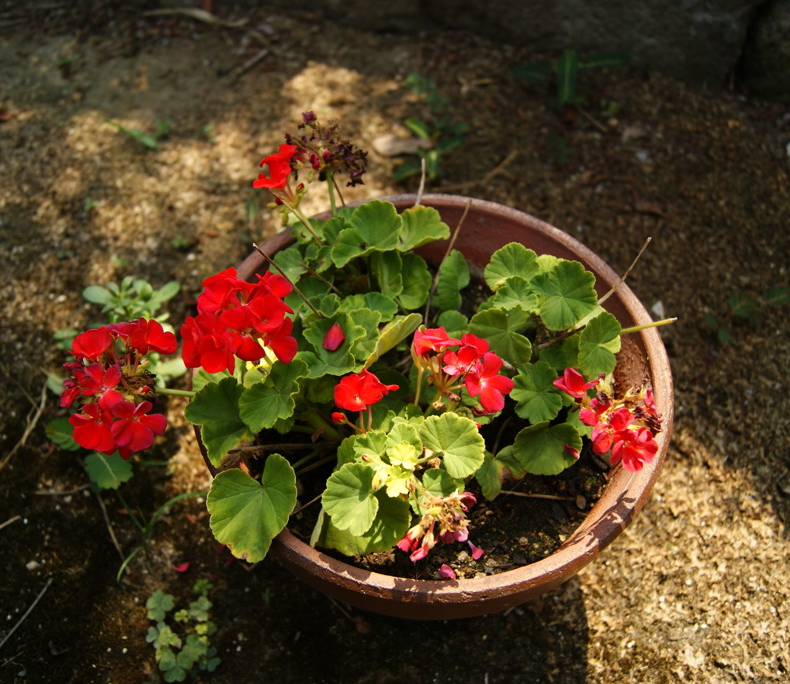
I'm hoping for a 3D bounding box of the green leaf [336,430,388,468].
[{"bbox_3d":[-0.022,0.071,0.512,0.033,0.012,0.025,-10,59,-1],"label":"green leaf"}]

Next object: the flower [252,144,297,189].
[{"bbox_3d":[-0.095,-0.139,0.608,0.031,0.030,0.032,-25,58,-19],"label":"flower"}]

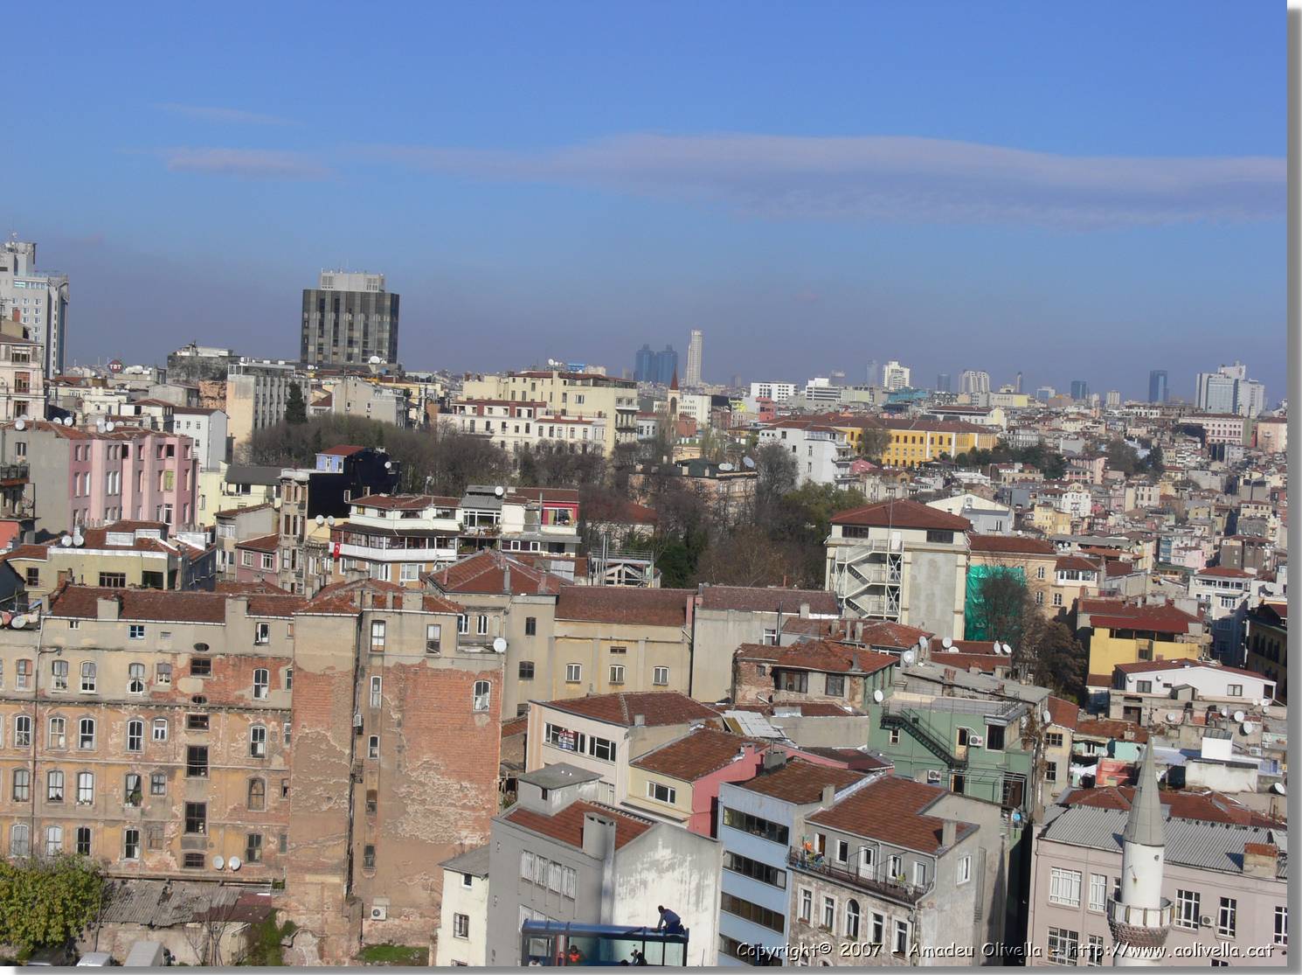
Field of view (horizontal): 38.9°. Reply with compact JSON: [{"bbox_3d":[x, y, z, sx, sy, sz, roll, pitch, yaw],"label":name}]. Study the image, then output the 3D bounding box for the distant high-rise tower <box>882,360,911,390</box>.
[{"bbox_3d":[346.190,-152.780,2601.260,36.000,50.000,26.000,3,3,7],"label":"distant high-rise tower"}]

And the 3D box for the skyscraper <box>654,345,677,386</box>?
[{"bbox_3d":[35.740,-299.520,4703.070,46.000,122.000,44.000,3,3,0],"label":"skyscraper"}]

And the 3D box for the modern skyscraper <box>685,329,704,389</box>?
[{"bbox_3d":[98.500,-290.070,4186.990,32.000,136.000,30.000,3,3,10],"label":"modern skyscraper"}]

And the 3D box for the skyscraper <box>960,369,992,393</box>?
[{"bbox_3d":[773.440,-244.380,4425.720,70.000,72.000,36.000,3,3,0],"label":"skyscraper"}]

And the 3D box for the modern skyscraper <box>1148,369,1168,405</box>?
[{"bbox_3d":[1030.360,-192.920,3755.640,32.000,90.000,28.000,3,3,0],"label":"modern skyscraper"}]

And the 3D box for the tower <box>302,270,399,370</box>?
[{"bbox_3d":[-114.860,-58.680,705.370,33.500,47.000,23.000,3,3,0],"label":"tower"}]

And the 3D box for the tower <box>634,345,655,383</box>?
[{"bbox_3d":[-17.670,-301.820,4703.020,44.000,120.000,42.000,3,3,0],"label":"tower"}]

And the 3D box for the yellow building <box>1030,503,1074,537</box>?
[{"bbox_3d":[125.450,11.310,578.790,7.800,12.500,9.600,1,3,-30],"label":"yellow building"}]

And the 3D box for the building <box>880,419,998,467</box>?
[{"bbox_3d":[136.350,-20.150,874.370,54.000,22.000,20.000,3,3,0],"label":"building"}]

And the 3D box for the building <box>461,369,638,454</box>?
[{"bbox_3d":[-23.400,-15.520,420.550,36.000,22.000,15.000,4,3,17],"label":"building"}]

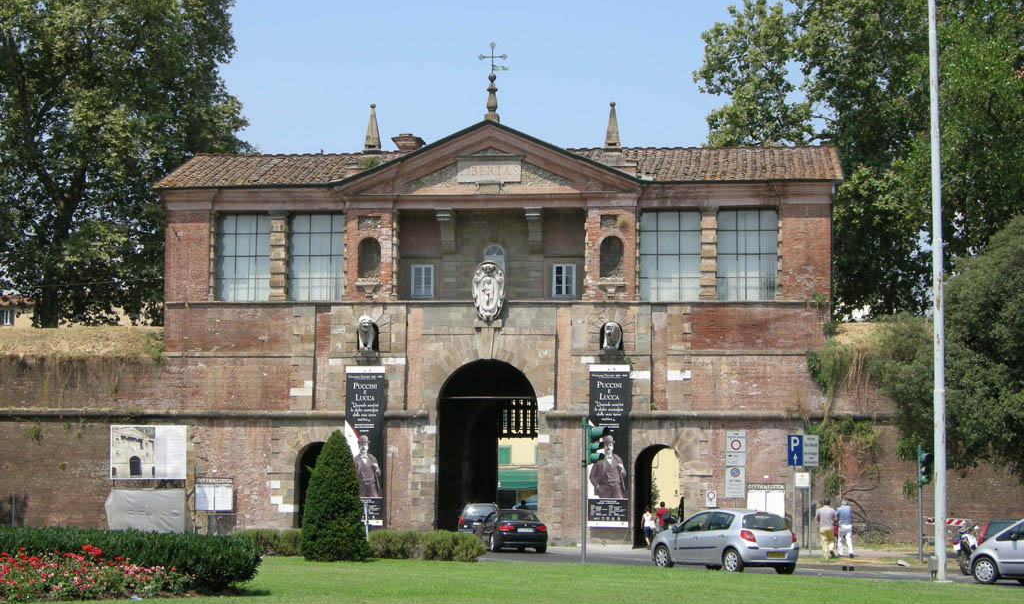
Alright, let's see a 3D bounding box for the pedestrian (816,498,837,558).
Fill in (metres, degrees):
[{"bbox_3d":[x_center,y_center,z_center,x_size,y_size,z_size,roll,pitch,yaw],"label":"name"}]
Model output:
[{"bbox_3d":[9.134,6.570,53.099,0.550,1.753,0.450,0,-6,6],"label":"pedestrian"}]

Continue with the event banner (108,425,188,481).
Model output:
[{"bbox_3d":[-13.615,5.647,68.751,2.927,2.029,0.080,0,-6,6],"label":"event banner"}]

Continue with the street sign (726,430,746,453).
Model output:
[{"bbox_3d":[7.344,4.564,60.000,0.660,0.710,0.050,0,-6,7],"label":"street sign"}]

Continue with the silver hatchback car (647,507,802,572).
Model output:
[{"bbox_3d":[4.925,5.625,43.243,1.720,1.490,3.980,4,-8,-32],"label":"silver hatchback car"}]

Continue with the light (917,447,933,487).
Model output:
[{"bbox_3d":[11.423,4.566,50.605,0.330,0.950,0.400,7,-9,-44],"label":"light"}]

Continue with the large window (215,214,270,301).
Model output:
[{"bbox_3d":[-10.423,-1.721,70.933,2.214,3.355,0.200,0,-6,6],"label":"large window"}]

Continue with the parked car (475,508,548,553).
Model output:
[{"bbox_3d":[0.013,7.515,60.498,1.790,1.380,4.550,2,-6,-10],"label":"parked car"}]

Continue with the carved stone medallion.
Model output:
[{"bbox_3d":[-0.869,-0.392,68.542,1.223,2.332,0.500,0,-6,6],"label":"carved stone medallion"}]

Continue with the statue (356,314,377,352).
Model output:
[{"bbox_3d":[-5.464,1.187,69.118,0.726,1.362,1.000,0,-6,6],"label":"statue"}]

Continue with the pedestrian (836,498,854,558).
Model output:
[{"bbox_3d":[9.825,6.663,54.093,0.530,1.730,0.420,0,-6,6],"label":"pedestrian"}]

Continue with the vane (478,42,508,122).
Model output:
[{"bbox_3d":[-0.701,-8.321,69.531,1.146,3.093,0.570,0,-6,6],"label":"vane"}]

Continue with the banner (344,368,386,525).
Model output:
[{"bbox_3d":[-5.484,5.418,68.657,1.557,5.992,0.060,0,-6,6],"label":"banner"}]

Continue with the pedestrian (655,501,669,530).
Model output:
[{"bbox_3d":[5.414,8.116,66.406,0.500,1.740,0.400,0,-6,6],"label":"pedestrian"}]

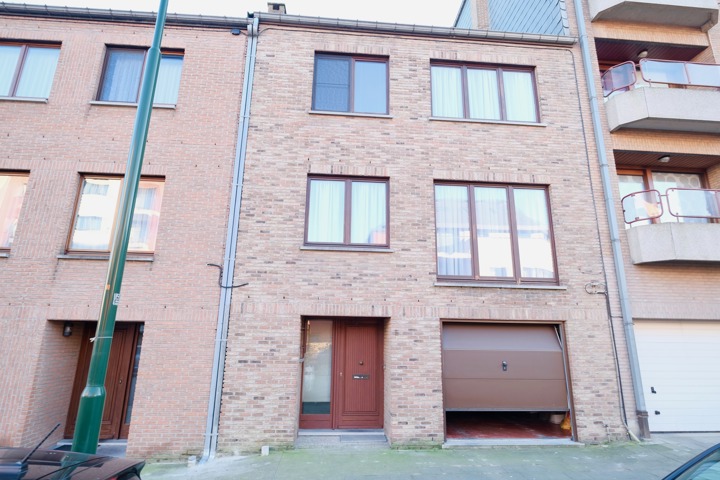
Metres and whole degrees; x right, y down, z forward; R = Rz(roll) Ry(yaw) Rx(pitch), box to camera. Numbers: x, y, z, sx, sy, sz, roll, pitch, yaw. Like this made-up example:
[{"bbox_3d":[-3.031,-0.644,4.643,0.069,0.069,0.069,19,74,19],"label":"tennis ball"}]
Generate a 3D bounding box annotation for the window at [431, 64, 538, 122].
[{"bbox_3d":[2.643,-3.139,8.139,2.329,1.329,0.110,2,-14,-4],"label":"window"}]

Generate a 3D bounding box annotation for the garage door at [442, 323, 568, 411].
[{"bbox_3d":[2.596,2.272,6.931,2.320,1.550,0.180,2,-14,-4],"label":"garage door"}]

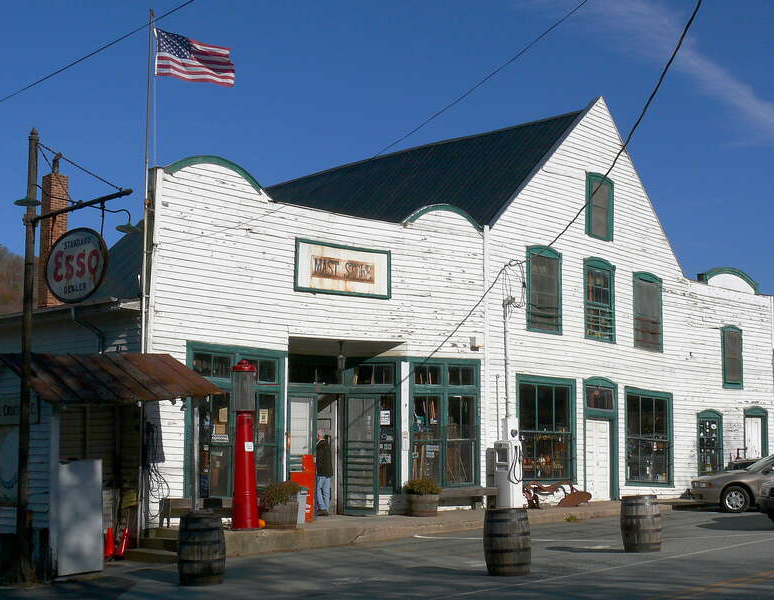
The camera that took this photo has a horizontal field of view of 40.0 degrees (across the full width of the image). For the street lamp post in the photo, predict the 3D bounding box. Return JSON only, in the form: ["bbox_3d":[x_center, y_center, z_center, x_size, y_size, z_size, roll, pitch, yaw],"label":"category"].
[{"bbox_3d":[-4.034,0.551,13.667,0.420,6.200,2.850,7,-10,-41],"label":"street lamp post"}]

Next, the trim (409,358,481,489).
[{"bbox_3d":[1.303,2.672,23.177,2.102,2.772,0.150,6,-9,-40],"label":"trim"}]

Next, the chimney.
[{"bbox_3d":[-8.660,-1.616,27.528,0.430,4.186,0.510,7,-10,-41],"label":"chimney"}]

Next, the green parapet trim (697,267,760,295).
[{"bbox_3d":[10.241,-0.636,31.532,3.100,0.680,0.350,7,-10,-41],"label":"green parapet trim"}]

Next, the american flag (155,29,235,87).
[{"bbox_3d":[-3.428,-4.332,19.032,1.432,1.025,0.350,1,-8,-3],"label":"american flag"}]

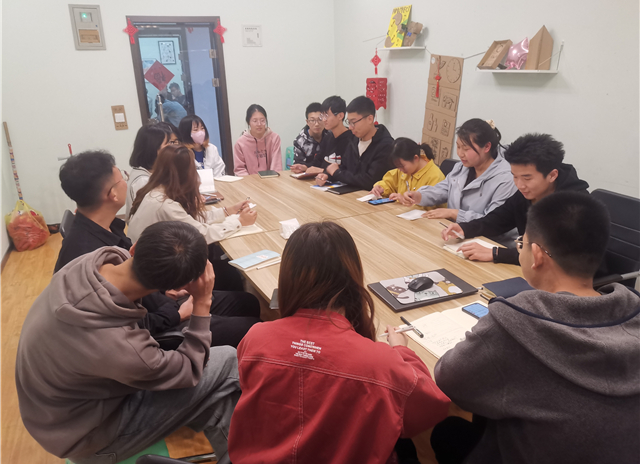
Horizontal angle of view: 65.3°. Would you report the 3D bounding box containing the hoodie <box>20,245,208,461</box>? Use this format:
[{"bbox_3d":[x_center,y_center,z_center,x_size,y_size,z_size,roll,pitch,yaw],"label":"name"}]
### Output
[{"bbox_3d":[-0.670,0.369,1.550,0.570,0.630,0.500,-16,23,-34],"label":"hoodie"}]

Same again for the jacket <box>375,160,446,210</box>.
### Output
[{"bbox_3d":[0.631,-0.242,3.355,0.479,0.510,0.469,-14,23,-32],"label":"jacket"}]

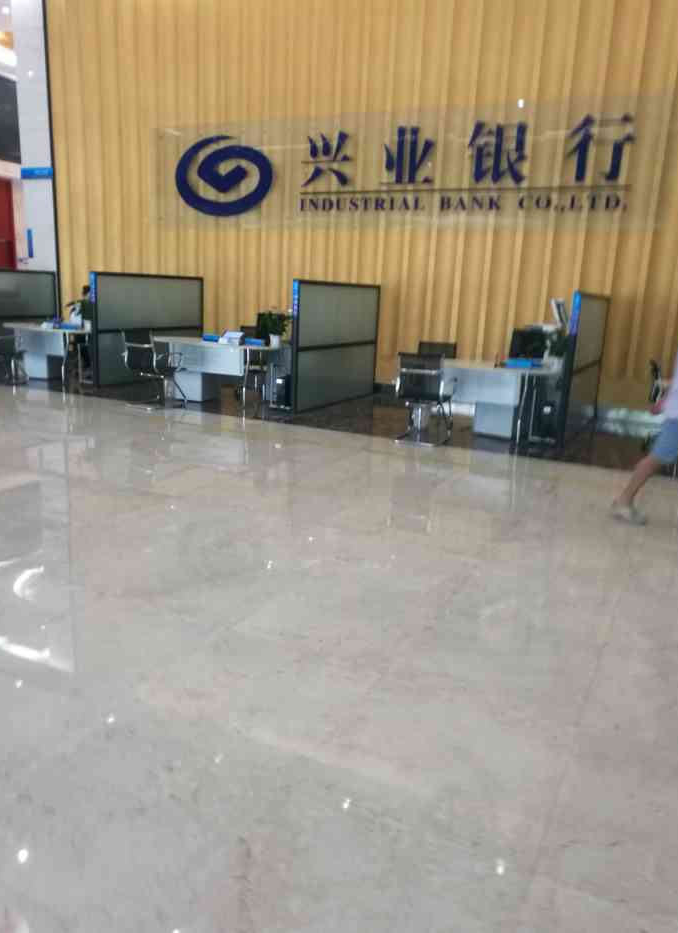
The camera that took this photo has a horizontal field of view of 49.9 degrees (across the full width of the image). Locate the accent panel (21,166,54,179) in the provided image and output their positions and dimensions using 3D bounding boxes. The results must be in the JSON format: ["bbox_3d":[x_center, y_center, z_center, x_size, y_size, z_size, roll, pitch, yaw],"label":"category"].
[{"bbox_3d":[-5.784,-5.602,13.896,0.842,0.189,0.054,9,15,25],"label":"accent panel"}]

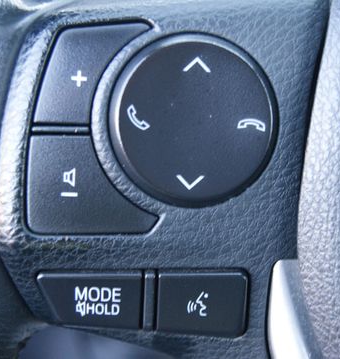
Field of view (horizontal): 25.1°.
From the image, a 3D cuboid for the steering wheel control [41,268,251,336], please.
[{"bbox_3d":[-0.006,0.029,0.181,0.050,0.015,0.008,1,0,-10],"label":"steering wheel control"}]

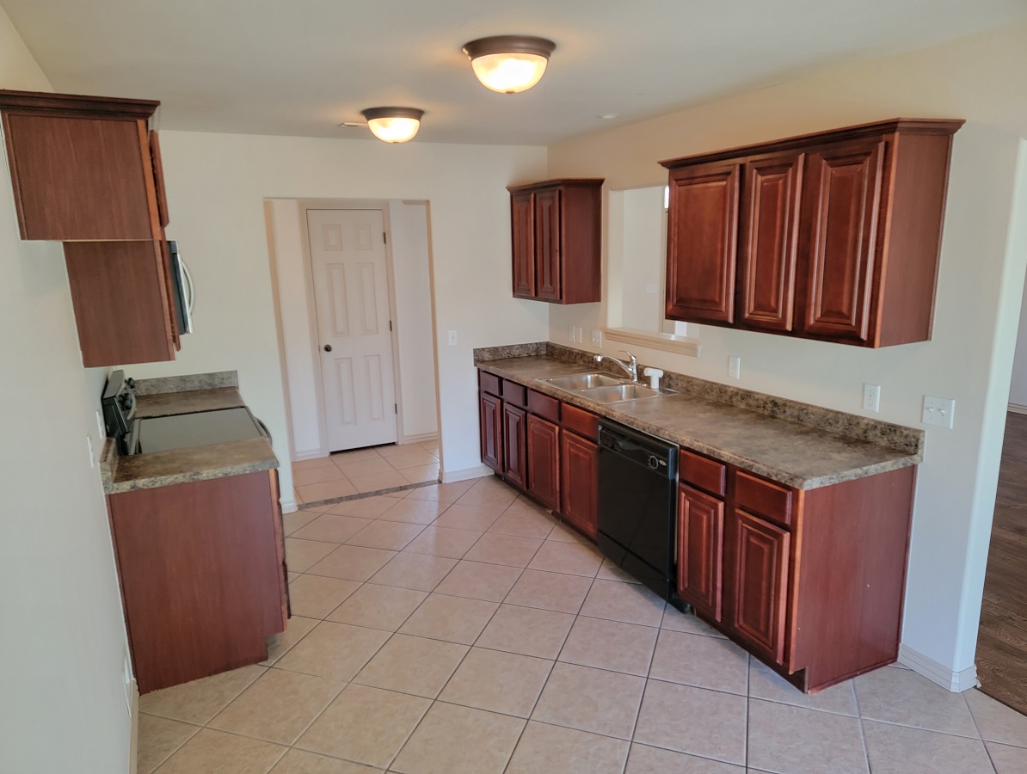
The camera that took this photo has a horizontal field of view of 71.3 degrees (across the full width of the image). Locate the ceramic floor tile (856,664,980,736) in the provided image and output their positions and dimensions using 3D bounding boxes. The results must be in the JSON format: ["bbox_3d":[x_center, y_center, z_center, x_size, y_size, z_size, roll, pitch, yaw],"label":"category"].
[{"bbox_3d":[1.577,1.234,2.849,0.392,0.010,0.392,3,13,19],"label":"ceramic floor tile"}]

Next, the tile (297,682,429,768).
[{"bbox_3d":[-0.568,1.302,2.765,0.392,0.010,0.392,3,13,19],"label":"tile"}]

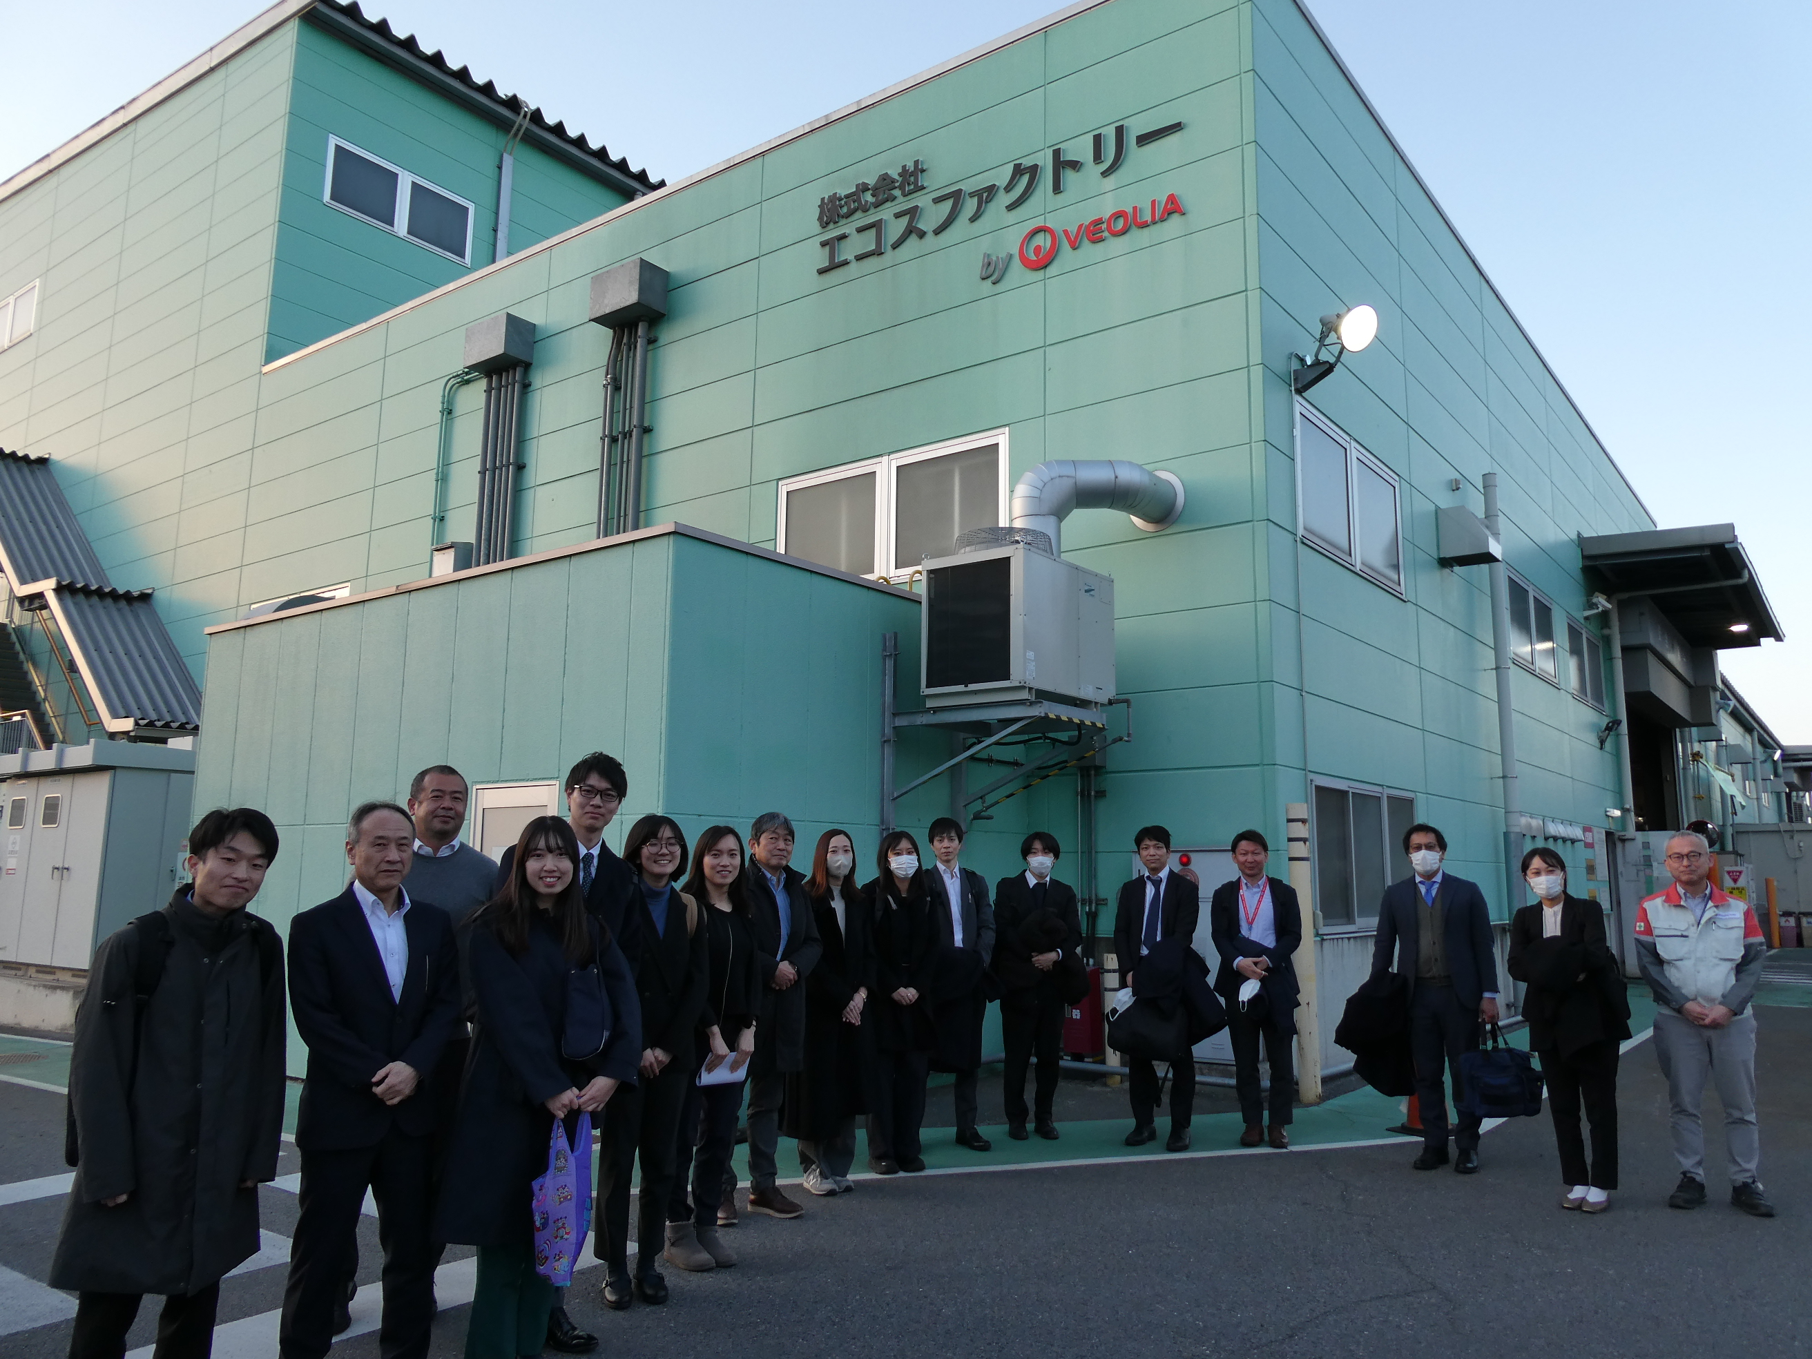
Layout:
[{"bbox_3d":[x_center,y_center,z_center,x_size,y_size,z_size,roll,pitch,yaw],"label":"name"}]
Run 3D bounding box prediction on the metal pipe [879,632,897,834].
[{"bbox_3d":[-0.113,0.403,8.687,0.100,1.510,0.110,-6,-11,38],"label":"metal pipe"}]

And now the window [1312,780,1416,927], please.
[{"bbox_3d":[3.799,1.455,10.332,0.100,1.120,2.500,-6,-11,38],"label":"window"}]

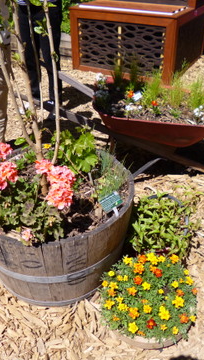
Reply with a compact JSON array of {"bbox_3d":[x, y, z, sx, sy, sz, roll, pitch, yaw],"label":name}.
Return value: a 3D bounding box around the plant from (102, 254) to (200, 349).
[{"bbox_3d":[0.177,0.454,1.293,0.375,0.235,0.375,0,33,0],"label":"plant"}]

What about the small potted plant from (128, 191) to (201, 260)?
[{"bbox_3d":[0.255,0.225,1.599,0.350,0.280,0.330,0,33,0],"label":"small potted plant"}]

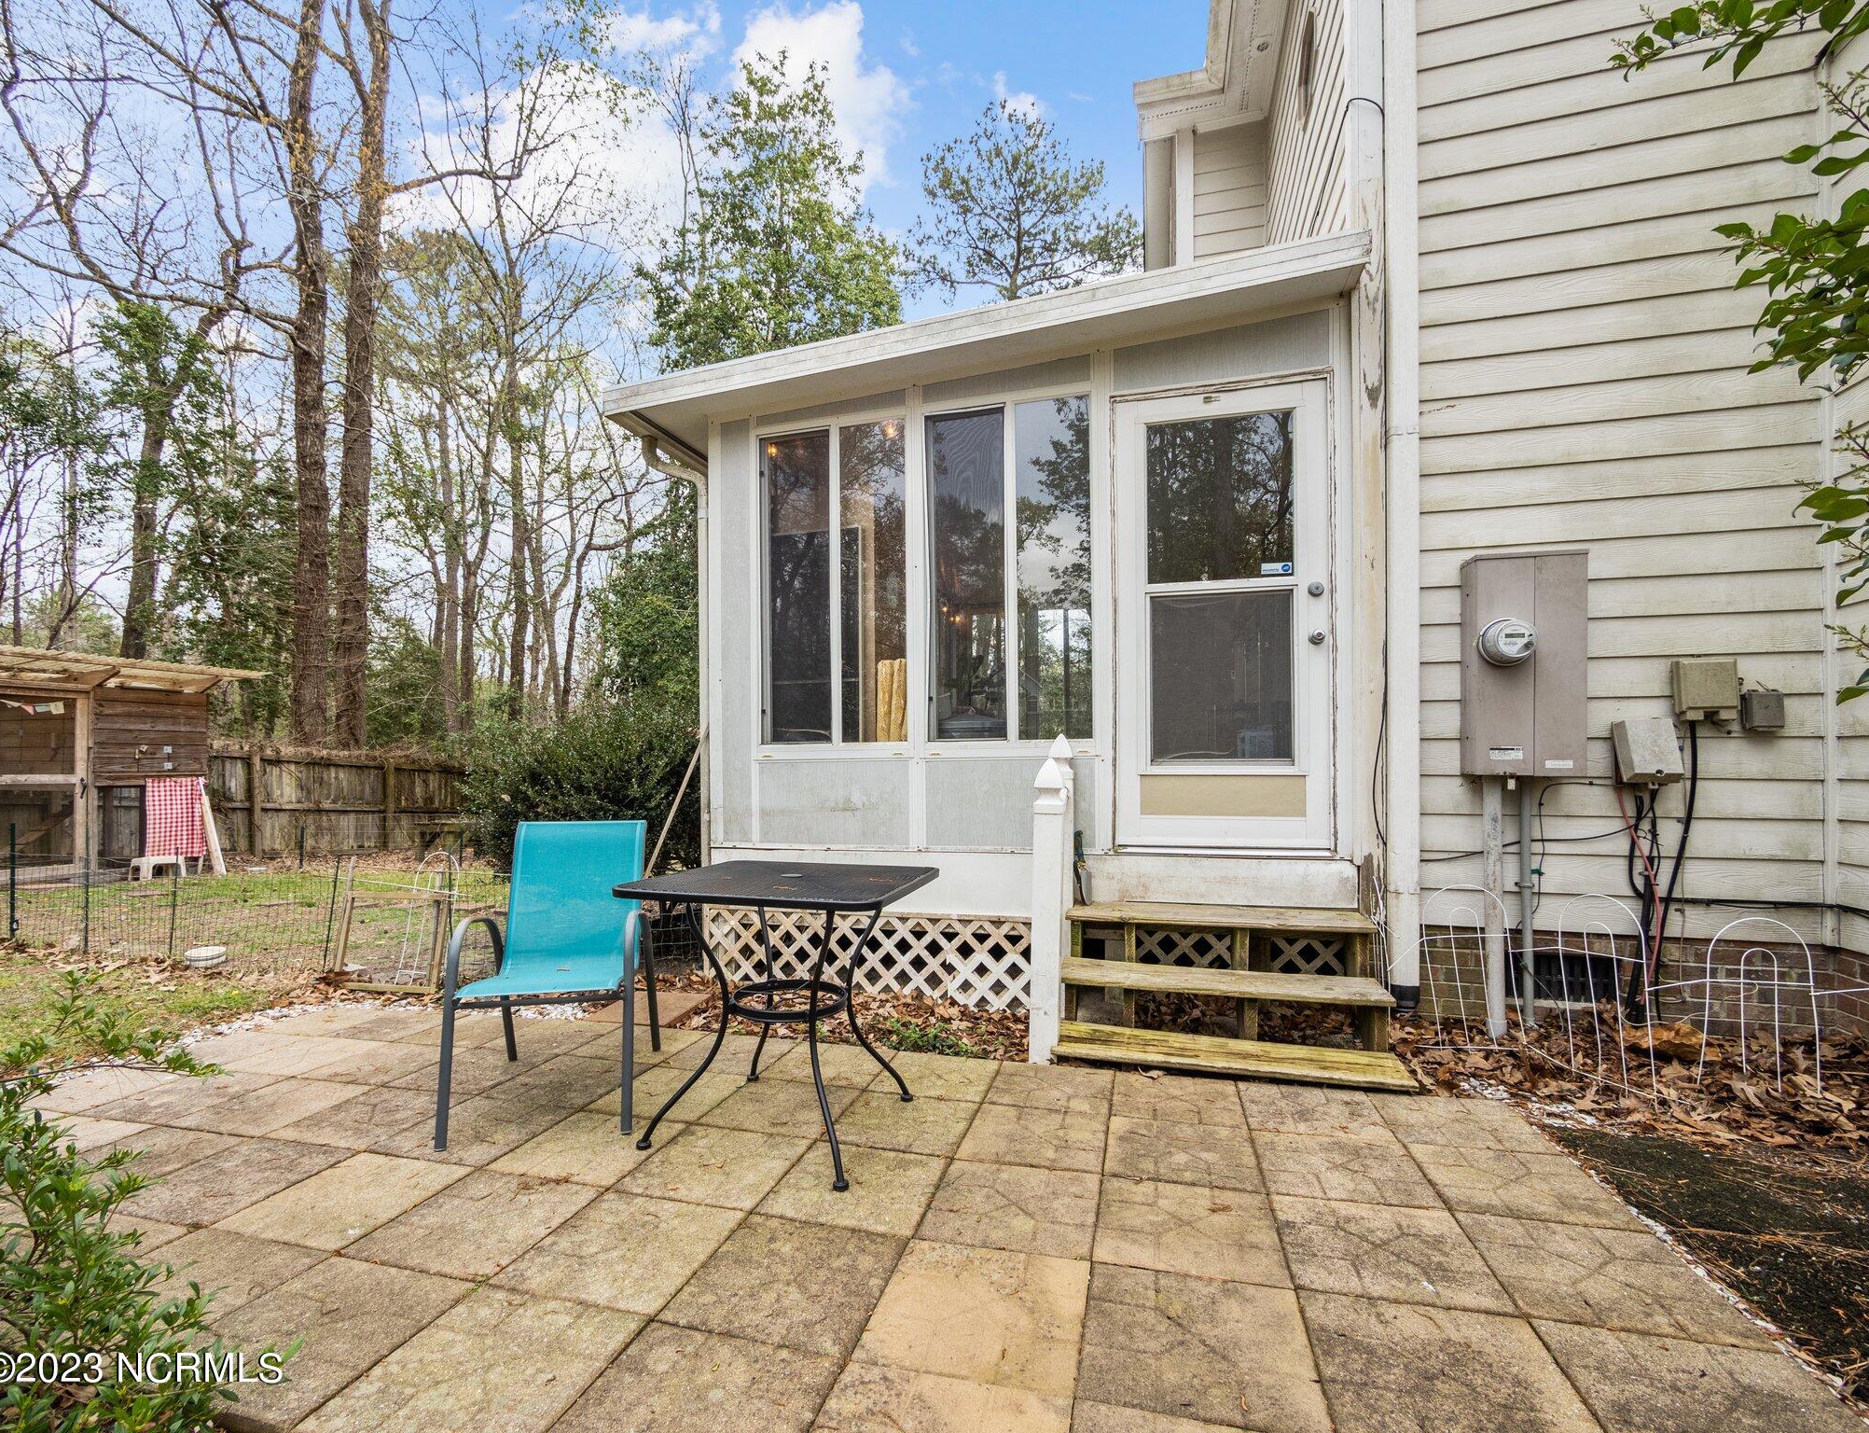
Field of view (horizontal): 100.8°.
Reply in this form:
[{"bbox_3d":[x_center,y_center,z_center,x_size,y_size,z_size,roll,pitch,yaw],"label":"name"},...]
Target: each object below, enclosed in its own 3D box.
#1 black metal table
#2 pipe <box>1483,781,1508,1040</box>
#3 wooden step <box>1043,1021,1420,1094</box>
[{"bbox_3d":[-0.435,0.860,2.370,0.780,0.730,0.700,-1,-2,13],"label":"black metal table"},{"bbox_3d":[2.210,0.755,3.050,0.062,1.030,0.062,-1,-2,15],"label":"pipe"},{"bbox_3d":[1.070,1.262,2.885,1.210,0.038,0.285,-1,-2,15],"label":"wooden step"}]

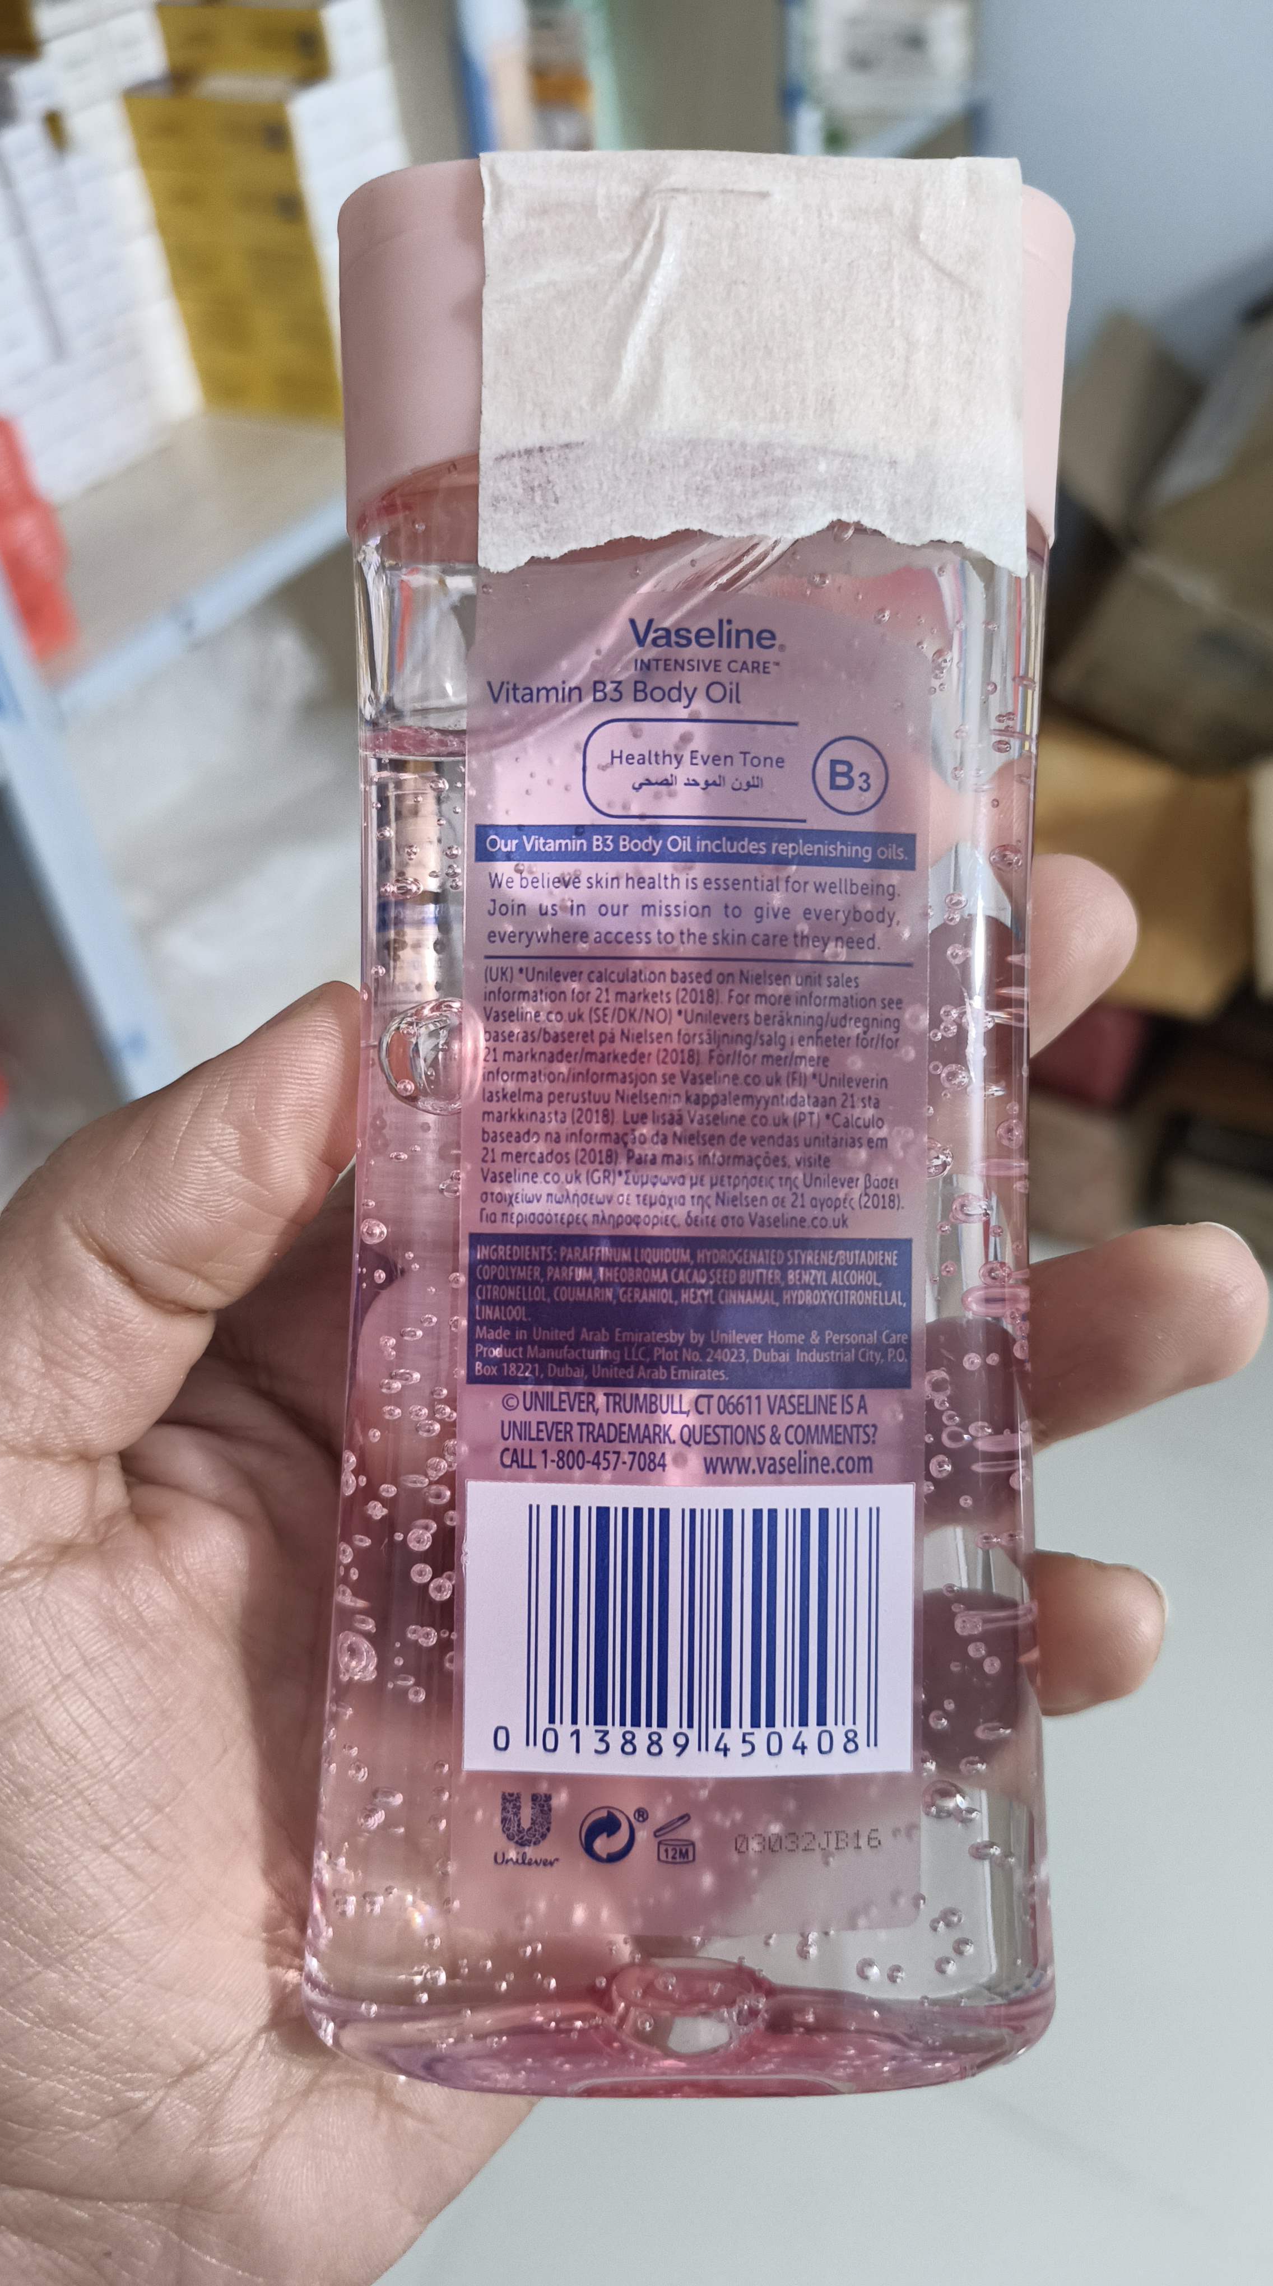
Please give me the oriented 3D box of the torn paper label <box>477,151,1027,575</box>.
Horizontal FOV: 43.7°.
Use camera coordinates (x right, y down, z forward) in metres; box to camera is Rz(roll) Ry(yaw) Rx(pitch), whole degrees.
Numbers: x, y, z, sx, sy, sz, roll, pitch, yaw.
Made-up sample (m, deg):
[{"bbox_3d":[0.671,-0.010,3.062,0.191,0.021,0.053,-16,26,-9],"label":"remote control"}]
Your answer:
[{"bbox_3d":[0.010,-0.068,0.138,0.048,0.009,0.036,1,88,-5],"label":"torn paper label"}]

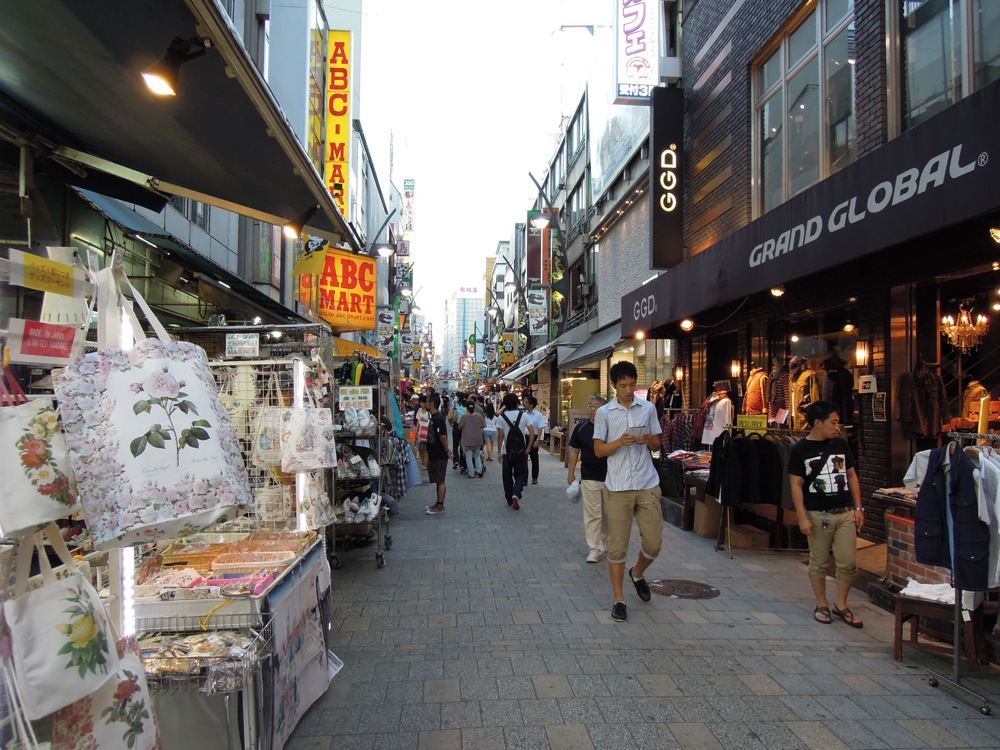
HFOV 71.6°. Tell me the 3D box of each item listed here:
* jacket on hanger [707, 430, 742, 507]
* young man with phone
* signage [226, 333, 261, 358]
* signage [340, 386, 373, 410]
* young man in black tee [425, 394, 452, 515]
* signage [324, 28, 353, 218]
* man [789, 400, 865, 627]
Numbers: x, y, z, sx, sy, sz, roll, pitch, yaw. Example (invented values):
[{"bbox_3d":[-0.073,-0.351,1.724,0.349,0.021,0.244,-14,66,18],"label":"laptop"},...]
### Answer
[{"bbox_3d":[2.461,1.025,7.600,0.200,0.820,0.470,1,-2,-13],"label":"jacket on hanger"},{"bbox_3d":[0.989,0.858,5.380,0.550,1.870,0.550,0,-2,7],"label":"young man with phone"},{"bbox_3d":[-2.356,-0.270,6.350,0.303,0.211,0.010,0,-2,3],"label":"signage"},{"bbox_3d":[-1.331,0.220,6.420,0.305,0.214,0.010,0,-2,-3],"label":"signage"},{"bbox_3d":[-0.878,1.117,9.900,0.380,1.670,0.500,1,-2,-15],"label":"young man in black tee"},{"bbox_3d":[-3.530,-5.295,15.200,0.520,4.500,0.300,0,-2,-3],"label":"signage"},{"bbox_3d":[2.553,1.052,5.420,0.580,1.670,0.360,0,-2,19],"label":"man"}]

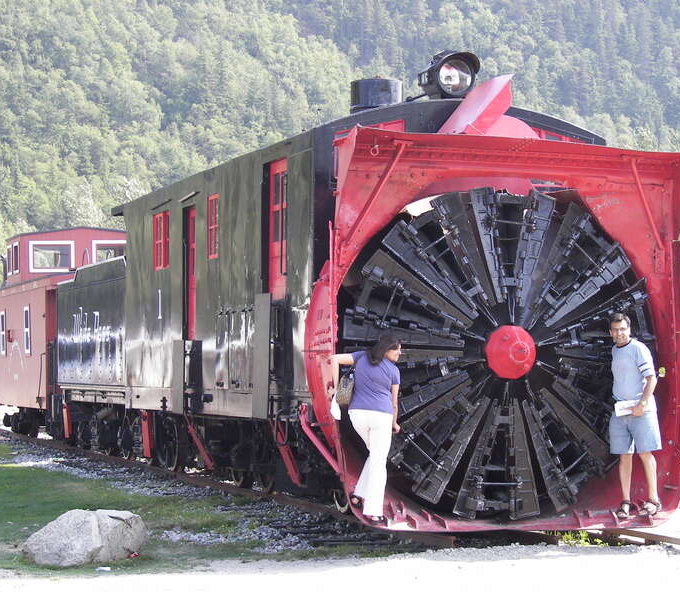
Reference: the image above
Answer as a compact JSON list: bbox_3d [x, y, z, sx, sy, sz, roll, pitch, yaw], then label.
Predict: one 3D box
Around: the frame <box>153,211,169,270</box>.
[{"bbox_3d":[-2.151,-0.715,26.832,0.080,0.680,0.980,0,-2,-16],"label":"frame"}]

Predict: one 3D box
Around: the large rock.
[{"bbox_3d":[-2.110,1.961,18.130,1.030,0.450,0.750,0,-2,-7],"label":"large rock"}]

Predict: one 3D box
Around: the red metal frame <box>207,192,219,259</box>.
[{"bbox_3d":[-1.351,-0.797,23.953,0.080,0.680,0.620,0,-2,-16],"label":"red metal frame"}]

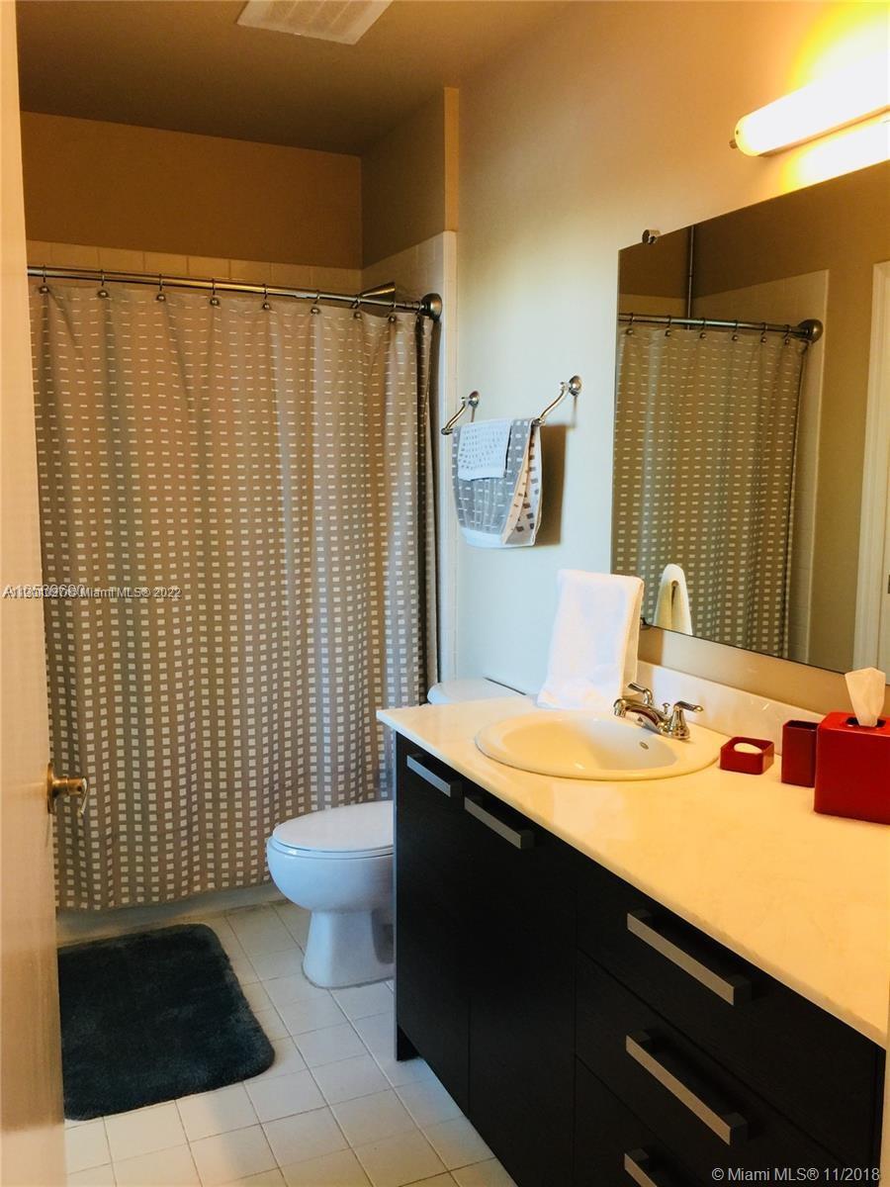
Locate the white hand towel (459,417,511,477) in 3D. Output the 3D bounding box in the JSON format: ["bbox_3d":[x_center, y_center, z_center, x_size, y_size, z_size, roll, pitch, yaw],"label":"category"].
[{"bbox_3d":[0.120,-0.406,2.825,0.045,0.164,0.319,-3,8,-25],"label":"white hand towel"}]

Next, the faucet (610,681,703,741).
[{"bbox_3d":[0.416,0.249,2.069,0.165,0.080,0.250,-3,7,-24],"label":"faucet"}]

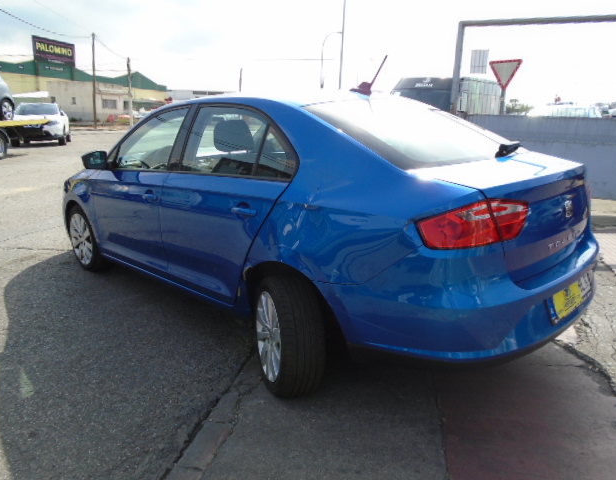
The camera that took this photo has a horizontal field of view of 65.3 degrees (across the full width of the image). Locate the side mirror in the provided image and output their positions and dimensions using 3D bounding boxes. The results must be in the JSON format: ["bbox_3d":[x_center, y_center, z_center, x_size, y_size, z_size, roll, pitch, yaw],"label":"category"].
[{"bbox_3d":[-1.481,-0.552,3.361,0.190,0.130,0.110,-13,19,-42],"label":"side mirror"}]

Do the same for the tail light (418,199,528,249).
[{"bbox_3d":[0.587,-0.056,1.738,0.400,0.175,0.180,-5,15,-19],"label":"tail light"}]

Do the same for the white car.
[{"bbox_3d":[-10.050,-4.380,18.150,1.770,1.490,4.200,-4,15,-21],"label":"white car"}]

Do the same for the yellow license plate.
[{"bbox_3d":[1.149,0.243,2.085,0.520,0.115,0.025,-13,2,-42],"label":"yellow license plate"}]

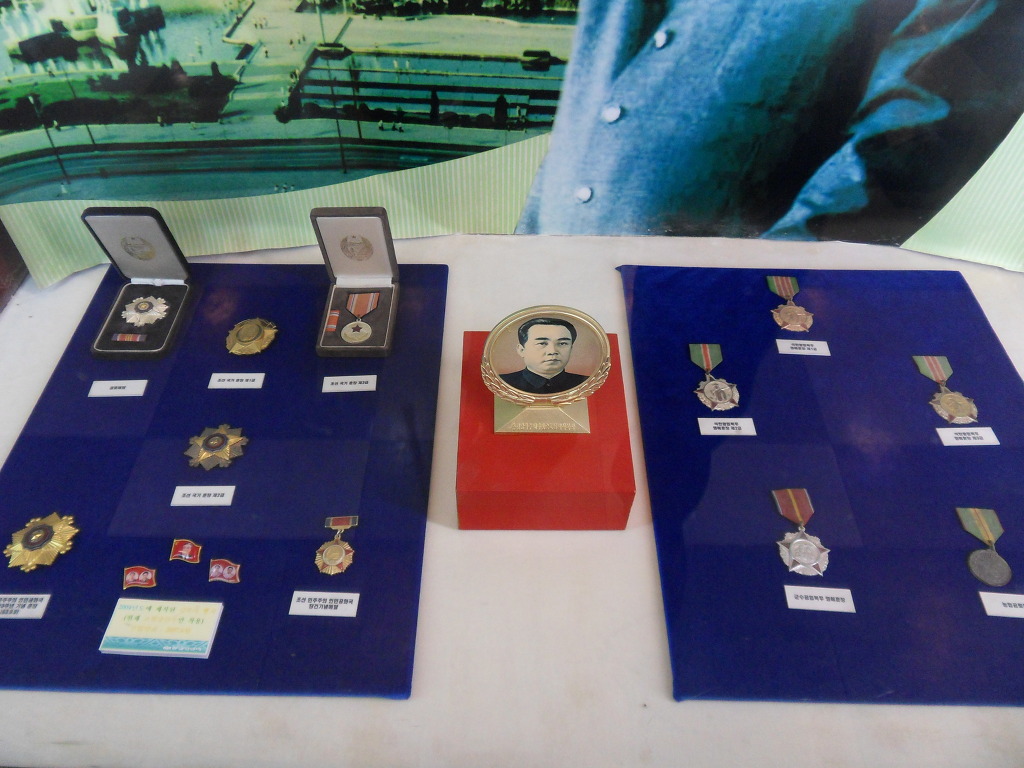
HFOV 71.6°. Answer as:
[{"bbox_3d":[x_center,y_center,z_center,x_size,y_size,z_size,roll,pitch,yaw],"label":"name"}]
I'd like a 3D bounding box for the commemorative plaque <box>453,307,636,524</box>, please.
[{"bbox_3d":[0.030,0.044,0.711,0.159,0.074,0.187,0,51,0],"label":"commemorative plaque"}]

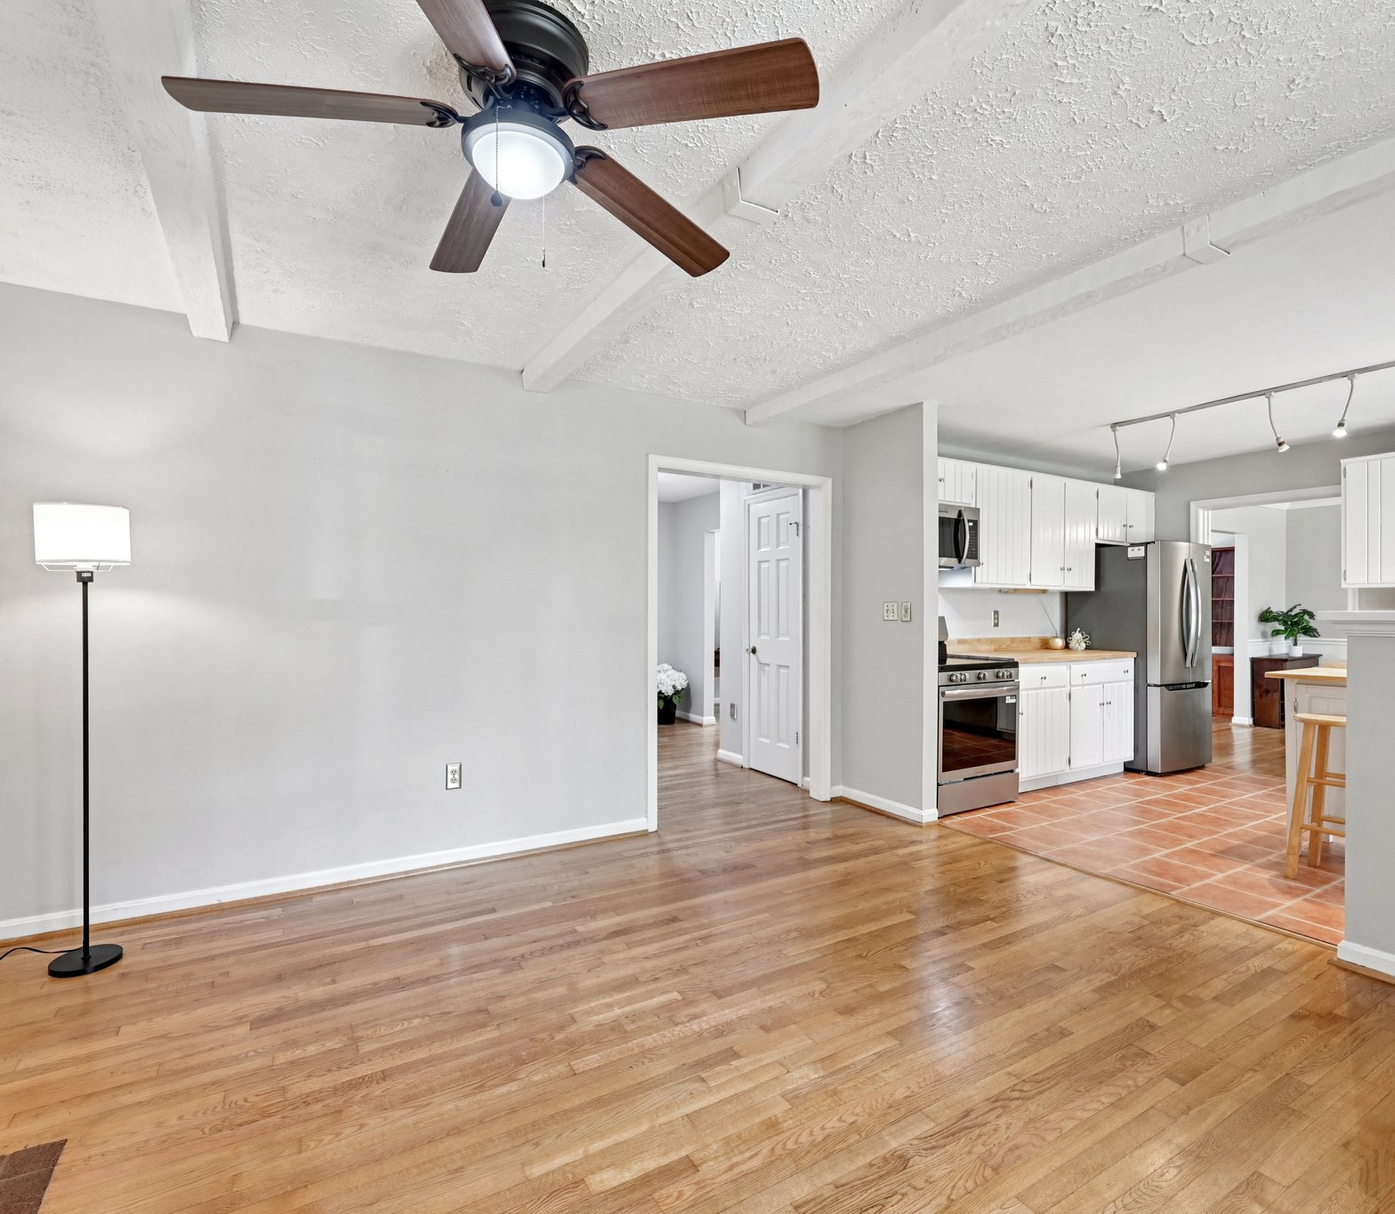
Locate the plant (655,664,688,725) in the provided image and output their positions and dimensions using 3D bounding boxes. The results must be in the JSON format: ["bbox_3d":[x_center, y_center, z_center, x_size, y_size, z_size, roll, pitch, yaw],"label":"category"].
[{"bbox_3d":[-0.350,0.935,7.650,0.480,0.640,0.480,0,0,0],"label":"plant"}]

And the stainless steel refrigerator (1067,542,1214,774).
[{"bbox_3d":[3.549,0.387,5.659,0.770,1.735,0.800,0,0,-30],"label":"stainless steel refrigerator"}]

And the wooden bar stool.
[{"bbox_3d":[2.895,0.868,3.175,0.340,0.737,0.340,0,-1,-30],"label":"wooden bar stool"}]

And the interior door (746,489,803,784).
[{"bbox_3d":[0.578,0.246,5.221,0.036,2.030,0.615,0,-1,-30],"label":"interior door"}]

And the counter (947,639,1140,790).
[{"bbox_3d":[2.517,0.770,5.206,1.410,0.970,0.660,0,0,-30],"label":"counter"}]

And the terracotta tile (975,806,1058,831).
[{"bbox_3d":[1.889,1.255,4.183,0.293,0.010,0.290,0,-1,-30],"label":"terracotta tile"}]

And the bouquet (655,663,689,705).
[{"bbox_3d":[-0.372,0.863,7.880,0.500,0.470,0.480,0,-1,0],"label":"bouquet"}]

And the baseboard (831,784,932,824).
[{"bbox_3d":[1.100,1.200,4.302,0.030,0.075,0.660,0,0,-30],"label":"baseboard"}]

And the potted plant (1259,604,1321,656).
[{"bbox_3d":[6.478,0.265,7.750,0.520,0.570,0.500,0,0,-30],"label":"potted plant"}]

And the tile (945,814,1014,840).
[{"bbox_3d":[1.635,1.259,4.054,0.305,0.012,0.272,0,0,-30],"label":"tile"}]

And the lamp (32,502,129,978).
[{"bbox_3d":[-2.165,0.446,2.500,0.255,1.618,0.255,0,0,-30],"label":"lamp"}]

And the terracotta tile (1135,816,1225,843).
[{"bbox_3d":[2.736,1.259,3.990,0.290,0.012,0.272,0,0,-30],"label":"terracotta tile"}]

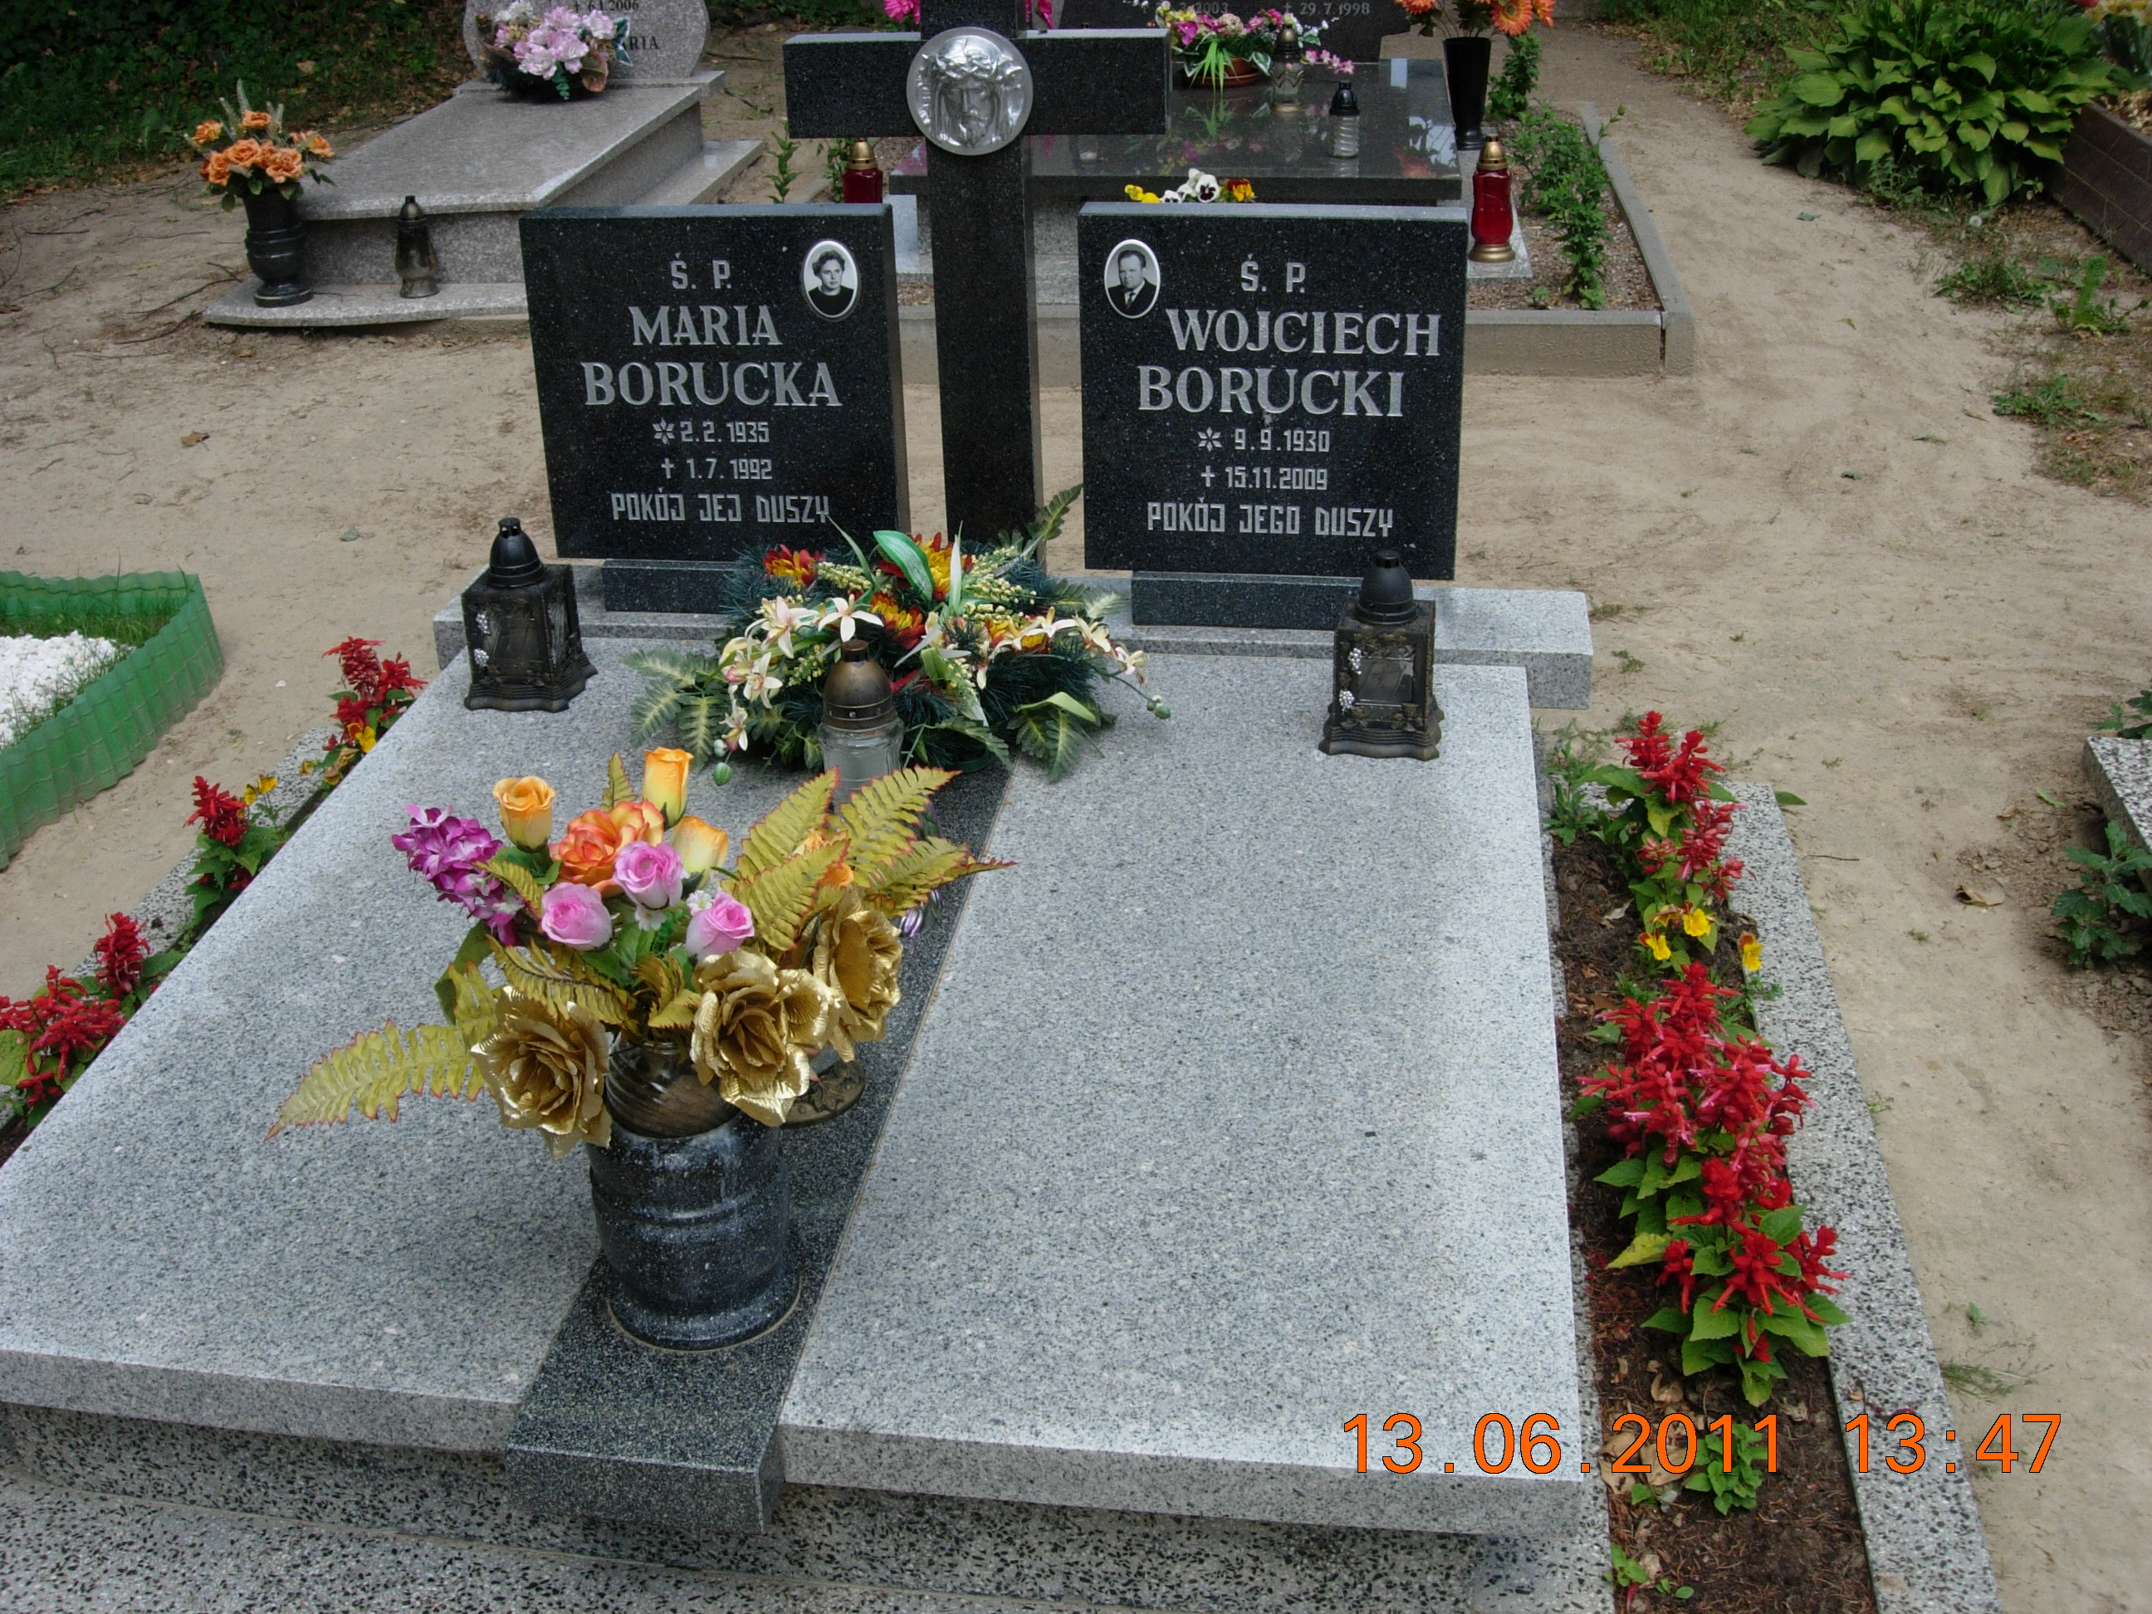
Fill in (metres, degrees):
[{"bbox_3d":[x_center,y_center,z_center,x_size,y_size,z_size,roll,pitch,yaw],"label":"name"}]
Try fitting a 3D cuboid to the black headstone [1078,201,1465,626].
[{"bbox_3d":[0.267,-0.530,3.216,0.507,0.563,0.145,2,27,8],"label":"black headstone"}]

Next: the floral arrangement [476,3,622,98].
[{"bbox_3d":[-1.687,-2.430,7.619,0.448,0.272,0.282,2,27,8],"label":"floral arrangement"}]

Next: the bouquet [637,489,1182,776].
[{"bbox_3d":[-0.225,-0.250,3.082,0.668,0.254,0.419,2,27,8],"label":"bouquet"}]

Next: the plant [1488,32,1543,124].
[{"bbox_3d":[1.461,-2.423,7.841,0.176,0.303,0.176,2,27,8],"label":"plant"}]

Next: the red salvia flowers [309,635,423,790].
[{"bbox_3d":[-0.989,-0.092,3.266,0.202,0.252,0.239,2,27,8],"label":"red salvia flowers"}]

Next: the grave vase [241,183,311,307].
[{"bbox_3d":[-2.035,-1.438,6.015,0.183,0.309,0.183,2,27,8],"label":"grave vase"}]

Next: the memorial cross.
[{"bbox_3d":[-0.121,-0.710,3.137,0.500,0.983,0.073,2,27,8],"label":"memorial cross"}]

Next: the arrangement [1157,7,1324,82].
[{"bbox_3d":[0.487,-2.292,7.062,0.480,0.225,0.304,2,27,8],"label":"arrangement"}]

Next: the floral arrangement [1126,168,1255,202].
[{"bbox_3d":[0.266,-1.337,5.484,0.328,0.252,0.277,2,27,8],"label":"floral arrangement"}]

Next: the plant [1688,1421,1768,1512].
[{"bbox_3d":[0.588,0.584,2.127,0.073,0.053,0.073,2,27,8],"label":"plant"}]

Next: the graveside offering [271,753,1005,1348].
[{"bbox_3d":[-0.371,0.171,1.920,0.630,0.517,0.428,2,27,8],"label":"graveside offering"}]

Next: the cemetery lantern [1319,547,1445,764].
[{"bbox_3d":[0.390,-0.202,2.970,0.148,0.240,0.142,2,27,8],"label":"cemetery lantern"}]

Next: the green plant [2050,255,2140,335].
[{"bbox_3d":[2.478,-1.258,5.747,0.227,0.164,0.189,2,27,8],"label":"green plant"}]

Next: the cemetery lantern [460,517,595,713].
[{"bbox_3d":[-0.739,-0.270,3.157,0.136,0.252,0.136,2,27,8],"label":"cemetery lantern"}]

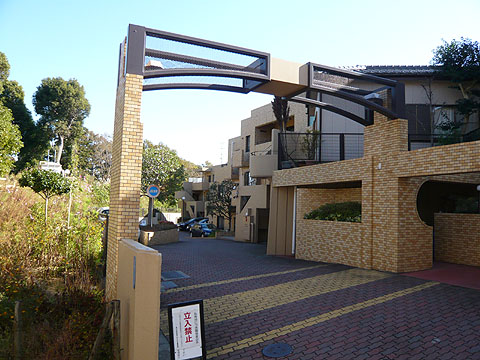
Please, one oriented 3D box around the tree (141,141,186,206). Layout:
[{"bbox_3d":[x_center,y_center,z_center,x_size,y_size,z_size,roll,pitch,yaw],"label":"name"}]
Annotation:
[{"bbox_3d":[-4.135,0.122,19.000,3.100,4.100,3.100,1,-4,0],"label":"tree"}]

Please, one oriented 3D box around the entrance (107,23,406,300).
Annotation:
[{"bbox_3d":[0.729,-0.103,7.837,6.144,4.378,1.143,3,-5,-25],"label":"entrance"}]

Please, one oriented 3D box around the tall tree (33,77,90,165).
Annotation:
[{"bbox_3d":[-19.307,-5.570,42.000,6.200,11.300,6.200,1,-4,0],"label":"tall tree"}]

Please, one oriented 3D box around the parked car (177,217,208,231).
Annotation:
[{"bbox_3d":[-5.094,4.928,43.000,4.400,1.500,1.700,5,-6,-44],"label":"parked car"}]

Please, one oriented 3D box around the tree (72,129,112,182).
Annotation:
[{"bbox_3d":[-18.735,-2.511,50.000,5.500,8.200,5.500,1,-4,0],"label":"tree"}]

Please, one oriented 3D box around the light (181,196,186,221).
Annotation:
[{"bbox_3d":[-6.839,3.631,47.000,0.400,3.300,0.400,1,-4,0],"label":"light"}]

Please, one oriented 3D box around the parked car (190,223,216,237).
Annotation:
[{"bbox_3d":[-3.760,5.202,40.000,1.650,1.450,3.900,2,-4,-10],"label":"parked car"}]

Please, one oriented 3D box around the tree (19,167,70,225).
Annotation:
[{"bbox_3d":[-7.552,0.831,15.000,2.000,2.600,2.000,1,-4,0],"label":"tree"}]

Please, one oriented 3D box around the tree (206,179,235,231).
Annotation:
[{"bbox_3d":[-1.908,2.447,38.000,2.800,5.200,2.800,1,-4,0],"label":"tree"}]

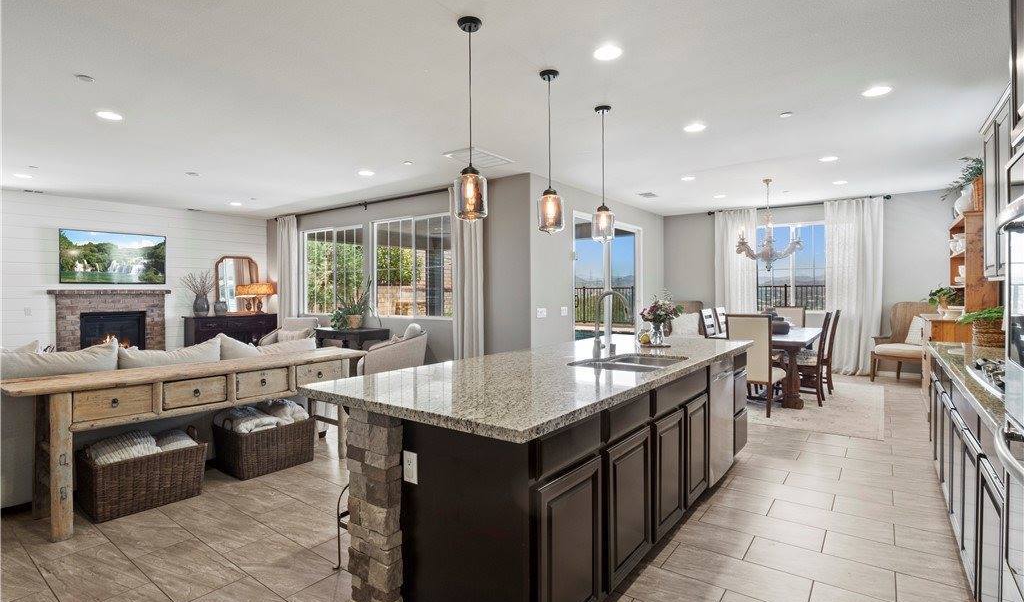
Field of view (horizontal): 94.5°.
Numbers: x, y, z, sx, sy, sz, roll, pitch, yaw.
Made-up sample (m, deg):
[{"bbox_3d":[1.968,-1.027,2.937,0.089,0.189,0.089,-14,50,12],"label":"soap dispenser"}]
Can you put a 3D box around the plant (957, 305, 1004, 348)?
[{"bbox_3d":[3.823,0.195,3.750,0.400,0.340,0.420,0,0,38],"label":"plant"}]

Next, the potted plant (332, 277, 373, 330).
[{"bbox_3d":[-2.444,0.038,7.234,0.560,0.760,0.520,1,1,37],"label":"potted plant"}]

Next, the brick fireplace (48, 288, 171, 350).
[{"bbox_3d":[-6.282,0.537,7.490,0.300,1.370,1.520,1,1,37],"label":"brick fireplace"}]

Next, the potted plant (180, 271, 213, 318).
[{"bbox_3d":[-6.388,-0.132,9.613,0.520,0.934,0.620,0,0,38],"label":"potted plant"}]

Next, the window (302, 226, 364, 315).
[{"bbox_3d":[-3.732,-0.627,9.733,2.100,1.760,0.120,0,0,38],"label":"window"}]

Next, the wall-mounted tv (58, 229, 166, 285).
[{"bbox_3d":[-6.342,-0.675,7.594,0.060,0.810,1.380,1,1,37],"label":"wall-mounted tv"}]

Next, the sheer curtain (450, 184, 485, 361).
[{"bbox_3d":[-0.605,-0.149,6.449,0.530,2.820,0.140,0,1,36],"label":"sheer curtain"}]

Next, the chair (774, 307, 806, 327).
[{"bbox_3d":[4.389,0.661,7.533,0.490,1.100,0.630,0,1,36],"label":"chair"}]

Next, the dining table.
[{"bbox_3d":[3.631,0.850,6.604,1.020,0.780,2.600,0,0,38],"label":"dining table"}]

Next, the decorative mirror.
[{"bbox_3d":[-6.026,-0.363,10.397,0.080,1.264,0.893,0,0,38],"label":"decorative mirror"}]

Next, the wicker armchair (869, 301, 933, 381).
[{"bbox_3d":[5.804,0.624,6.883,0.720,1.180,0.700,-1,1,-22],"label":"wicker armchair"}]

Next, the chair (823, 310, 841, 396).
[{"bbox_3d":[4.164,0.681,6.535,0.560,1.100,0.480,0,1,36],"label":"chair"}]

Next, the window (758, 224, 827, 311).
[{"bbox_3d":[4.901,-0.567,8.333,1.140,1.560,0.100,0,1,36],"label":"window"}]

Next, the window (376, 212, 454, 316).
[{"bbox_3d":[-1.518,-0.492,7.063,1.860,1.500,0.110,1,1,37],"label":"window"}]

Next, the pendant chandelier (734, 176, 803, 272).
[{"bbox_3d":[3.394,-0.985,6.287,0.880,1.240,0.880,1,1,37],"label":"pendant chandelier"}]

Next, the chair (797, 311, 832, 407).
[{"bbox_3d":[3.564,0.684,5.761,0.550,1.080,0.480,1,1,37],"label":"chair"}]

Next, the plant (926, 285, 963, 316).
[{"bbox_3d":[4.956,0.006,5.423,0.360,0.360,0.380,0,1,36],"label":"plant"}]

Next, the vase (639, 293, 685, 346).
[{"bbox_3d":[1.248,0.150,3.950,0.370,0.434,0.350,0,0,38],"label":"vase"}]

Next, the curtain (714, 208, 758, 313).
[{"bbox_3d":[4.053,-0.219,8.626,0.740,2.770,0.140,1,1,37],"label":"curtain"}]

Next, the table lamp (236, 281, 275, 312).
[{"bbox_3d":[-4.876,-0.047,9.111,0.480,0.600,0.500,1,1,37],"label":"table lamp"}]

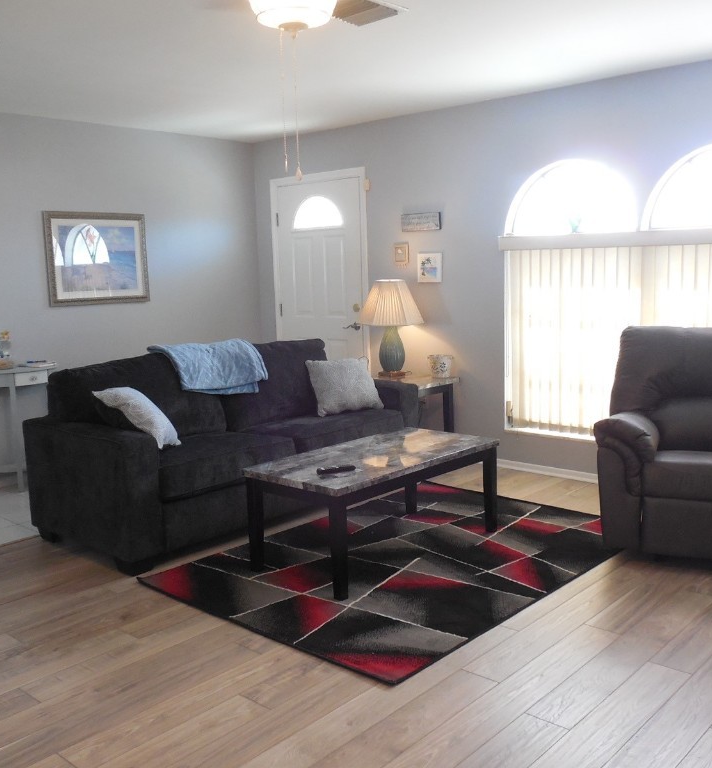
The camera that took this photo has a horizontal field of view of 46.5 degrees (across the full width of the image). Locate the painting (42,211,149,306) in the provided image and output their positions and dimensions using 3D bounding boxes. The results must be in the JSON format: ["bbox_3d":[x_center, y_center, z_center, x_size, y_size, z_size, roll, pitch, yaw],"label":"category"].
[{"bbox_3d":[-1.834,-0.893,5.905,0.035,0.640,0.800,6,11,42],"label":"painting"}]

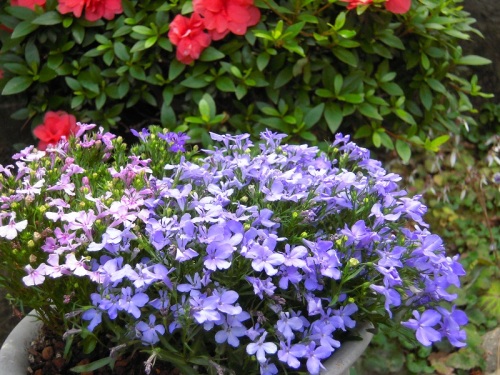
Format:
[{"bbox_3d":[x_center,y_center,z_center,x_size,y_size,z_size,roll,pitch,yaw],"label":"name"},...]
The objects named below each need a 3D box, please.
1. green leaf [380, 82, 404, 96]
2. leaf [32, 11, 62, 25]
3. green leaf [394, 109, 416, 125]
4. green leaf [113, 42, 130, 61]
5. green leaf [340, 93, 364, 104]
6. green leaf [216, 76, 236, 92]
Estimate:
[{"bbox_3d":[0.166,-0.114,1.000,0.029,0.006,0.013,33,65,17],"label":"green leaf"},{"bbox_3d":[-0.230,-0.192,0.970,0.035,0.006,0.018,-17,52,-10],"label":"leaf"},{"bbox_3d":[0.179,-0.081,0.980,0.030,0.006,0.011,39,67,20],"label":"green leaf"},{"bbox_3d":[-0.150,-0.160,1.000,0.014,0.006,0.034,-34,65,-18],"label":"green leaf"},{"bbox_3d":[0.123,-0.109,1.030,0.032,0.007,0.012,-4,53,10],"label":"green leaf"},{"bbox_3d":[-0.027,-0.118,0.980,0.030,0.006,0.018,37,59,23],"label":"green leaf"}]

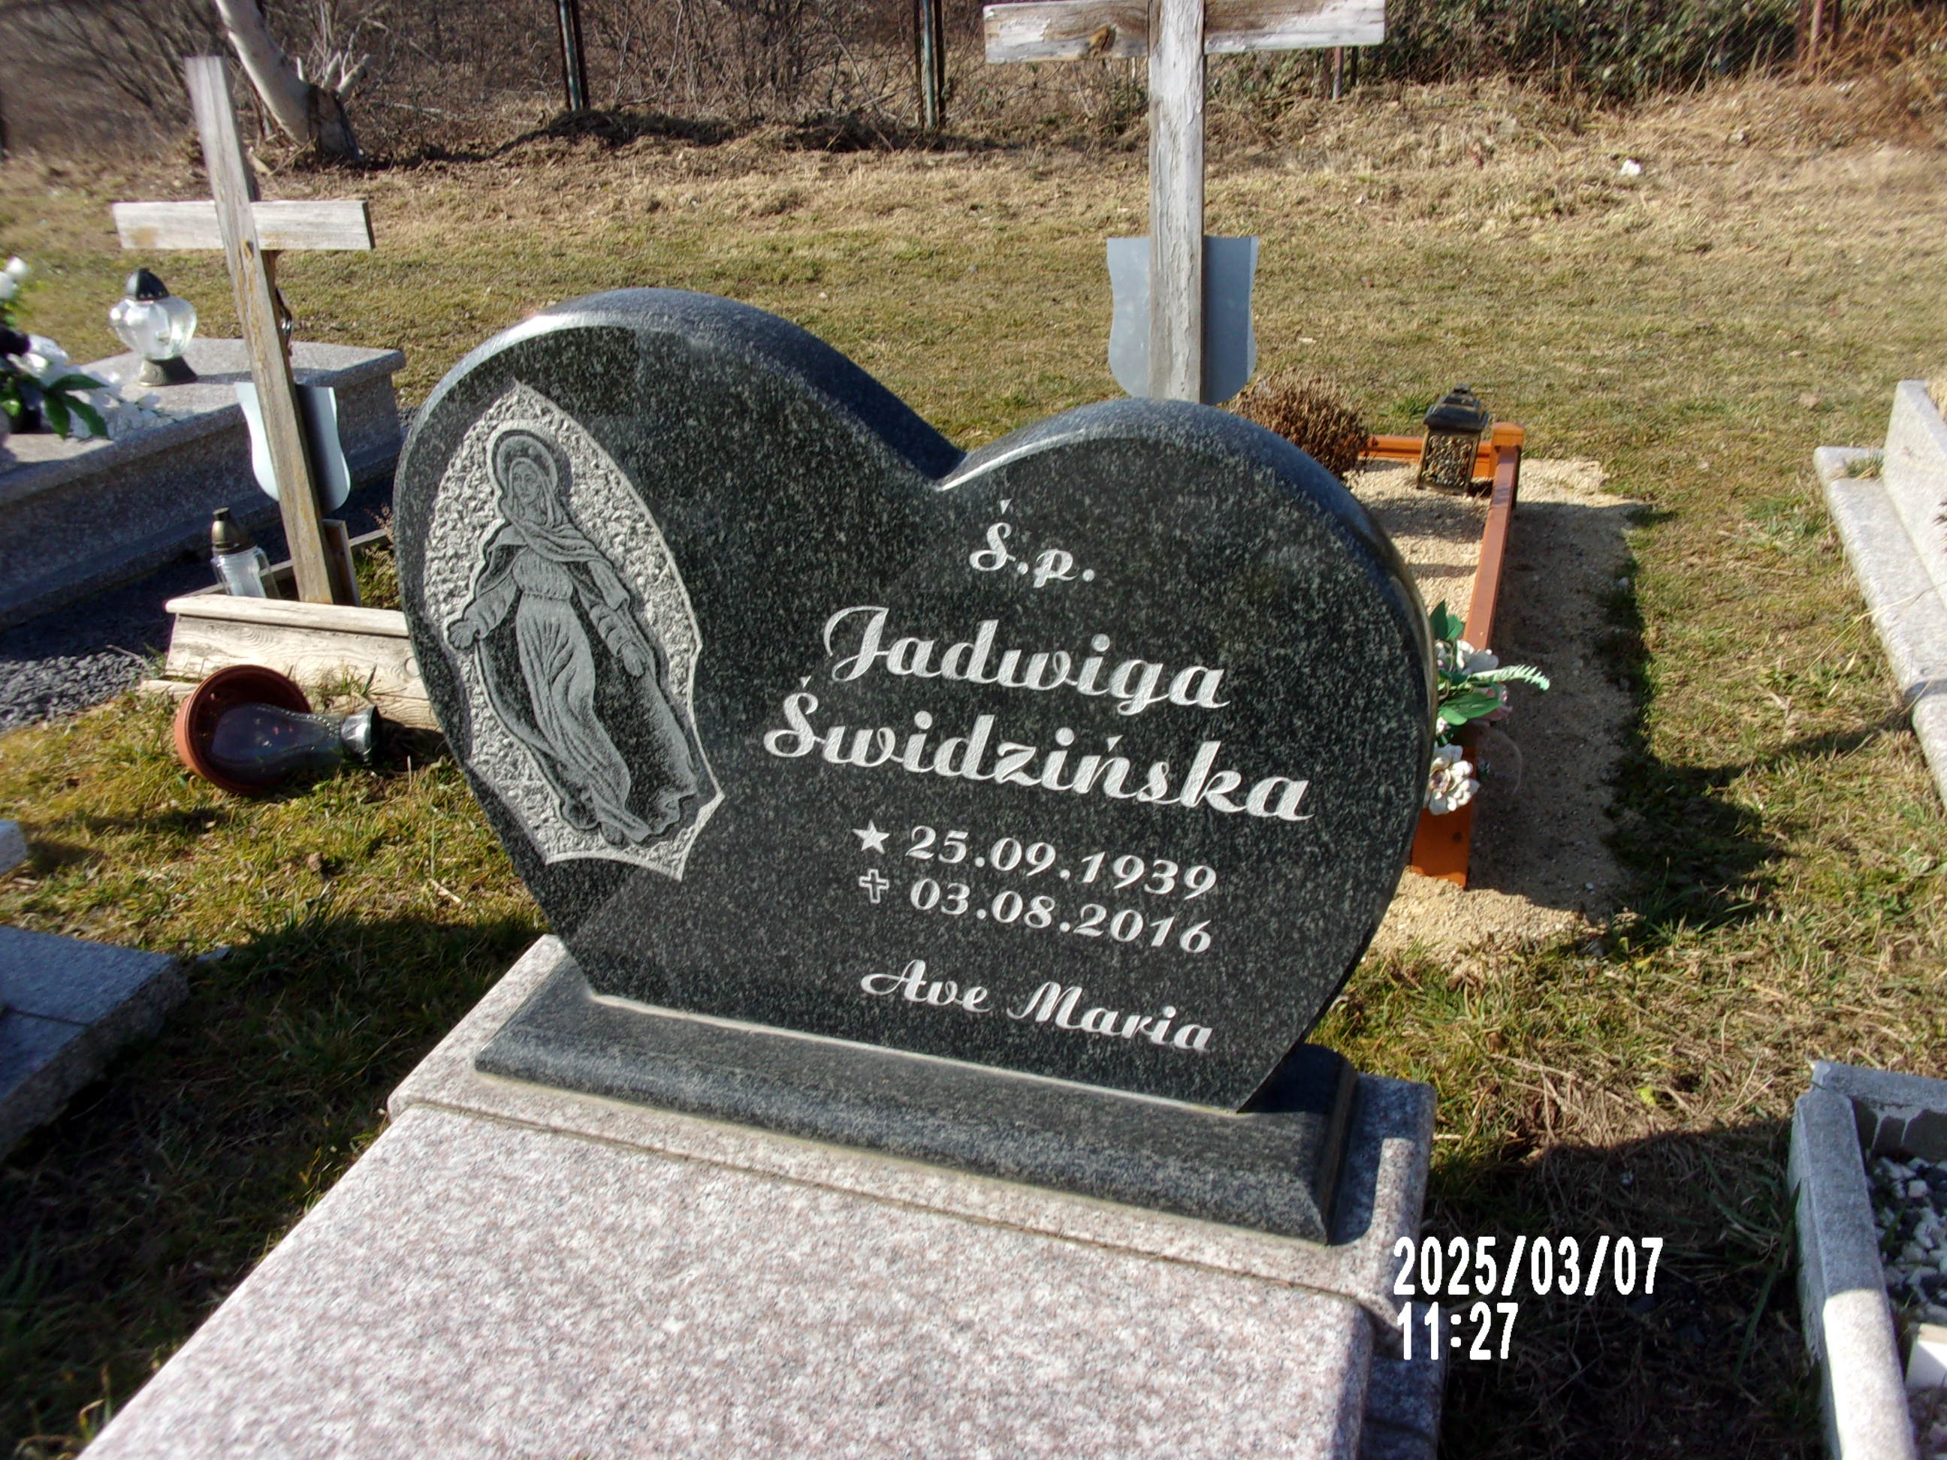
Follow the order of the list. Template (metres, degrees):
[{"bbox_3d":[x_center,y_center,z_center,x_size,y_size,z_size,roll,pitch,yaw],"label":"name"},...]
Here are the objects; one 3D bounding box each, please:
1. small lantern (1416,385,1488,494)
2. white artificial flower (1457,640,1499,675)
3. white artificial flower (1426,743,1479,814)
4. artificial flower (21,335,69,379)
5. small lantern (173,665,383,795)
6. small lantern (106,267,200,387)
[{"bbox_3d":[1.146,-0.694,3.750,0.150,0.245,0.150,7,27,17],"label":"small lantern"},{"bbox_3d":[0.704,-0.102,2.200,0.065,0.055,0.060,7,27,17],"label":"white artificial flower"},{"bbox_3d":[0.643,0.067,2.130,0.090,0.095,0.060,7,27,17],"label":"white artificial flower"},{"bbox_3d":[-2.170,-0.873,3.680,0.110,0.100,0.090,-16,29,-27],"label":"artificial flower"},{"bbox_3d":[-1.143,0.001,2.587,0.310,0.195,0.195,-6,26,-8],"label":"small lantern"},{"bbox_3d":[-2.082,-1.024,4.000,0.210,0.275,0.180,-14,29,-24],"label":"small lantern"}]

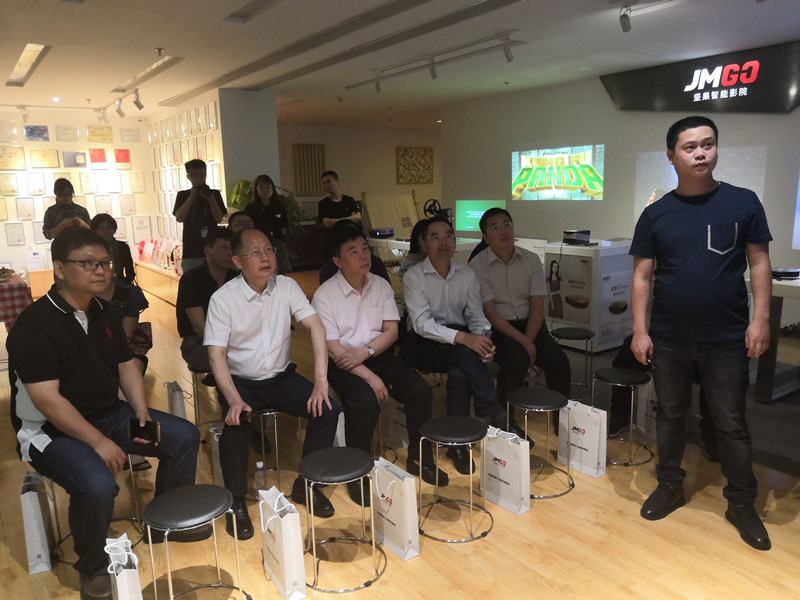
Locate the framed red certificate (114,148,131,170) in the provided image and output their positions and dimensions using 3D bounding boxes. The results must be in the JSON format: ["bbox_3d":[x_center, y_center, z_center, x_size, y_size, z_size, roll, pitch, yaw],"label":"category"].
[{"bbox_3d":[-4.353,-2.202,9.813,0.225,0.316,0.025,-9,13,-34],"label":"framed red certificate"}]

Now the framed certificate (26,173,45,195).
[{"bbox_3d":[-5.339,-1.699,9.168,0.217,0.309,0.030,-10,14,-36],"label":"framed certificate"}]

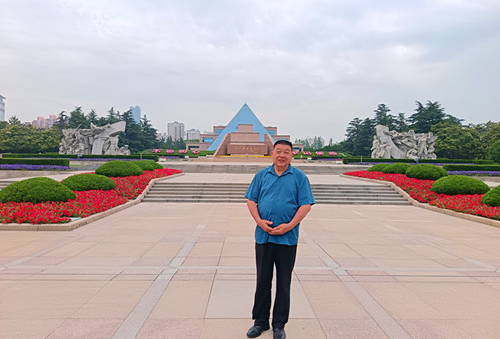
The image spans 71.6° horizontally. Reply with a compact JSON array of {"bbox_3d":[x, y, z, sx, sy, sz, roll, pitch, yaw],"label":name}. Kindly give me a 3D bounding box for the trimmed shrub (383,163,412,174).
[{"bbox_3d":[9.766,-0.046,22.800,2.150,0.780,2.100,0,0,-1],"label":"trimmed shrub"}]

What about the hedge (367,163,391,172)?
[{"bbox_3d":[9.934,-0.007,26.500,1.950,0.902,1.950,1,1,-1],"label":"hedge"}]

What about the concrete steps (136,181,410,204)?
[{"bbox_3d":[1.040,1.040,15.300,11.200,0.730,2.200,0,0,-1],"label":"concrete steps"}]

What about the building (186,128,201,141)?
[{"bbox_3d":[-103.525,-41.387,639.561,25.000,64.906,20.000,1,1,-1],"label":"building"}]

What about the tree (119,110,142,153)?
[{"bbox_3d":[-25.293,-7.577,74.000,5.600,10.000,5.600,0,0,-1],"label":"tree"}]

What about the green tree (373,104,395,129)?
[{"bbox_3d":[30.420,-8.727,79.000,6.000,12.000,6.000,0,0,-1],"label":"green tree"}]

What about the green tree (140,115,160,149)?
[{"bbox_3d":[-28.077,-8.271,94.911,7.500,13.598,7.500,1,1,-1],"label":"green tree"}]

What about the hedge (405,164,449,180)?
[{"bbox_3d":[8.935,0.194,17.502,2.150,0.873,2.050,1,1,-1],"label":"hedge"}]

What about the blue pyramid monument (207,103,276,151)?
[{"bbox_3d":[-3.574,-21.442,177.000,36.000,25.000,32.000,0,0,-1],"label":"blue pyramid monument"}]

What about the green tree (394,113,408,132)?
[{"bbox_3d":[41.390,-8.037,94.904,6.500,14.727,6.500,1,1,-1],"label":"green tree"}]

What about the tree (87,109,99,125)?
[{"bbox_3d":[-37.706,-8.738,83.000,4.600,11.600,4.600,0,0,-1],"label":"tree"}]

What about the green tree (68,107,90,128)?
[{"bbox_3d":[-39.342,-8.653,80.000,5.800,11.500,5.800,0,0,-1],"label":"green tree"}]

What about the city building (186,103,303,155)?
[{"bbox_3d":[-2.596,-20.508,180.000,60.000,28.500,46.000,0,0,-1],"label":"city building"}]

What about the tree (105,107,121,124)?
[{"bbox_3d":[-37.536,-9.381,94.899,7.000,15.599,7.000,1,1,-1],"label":"tree"}]

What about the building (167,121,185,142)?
[{"bbox_3d":[-123.051,-43.781,579.530,28.000,70.697,22.000,1,1,-1],"label":"building"}]

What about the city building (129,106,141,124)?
[{"bbox_3d":[-748.340,-226.200,2260.000,64.000,370.000,58.000,0,1,0],"label":"city building"}]

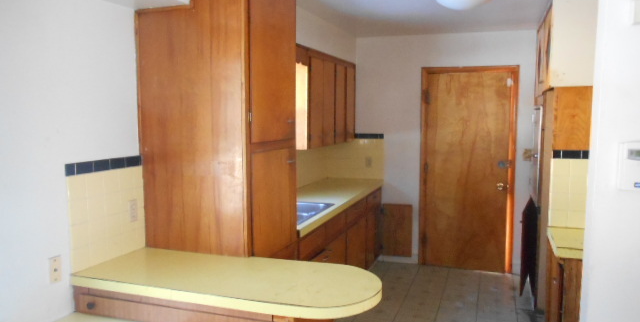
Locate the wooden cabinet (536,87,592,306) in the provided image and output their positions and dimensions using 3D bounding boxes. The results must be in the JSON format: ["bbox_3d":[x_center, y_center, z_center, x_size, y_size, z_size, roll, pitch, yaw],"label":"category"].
[{"bbox_3d":[1.868,0.384,3.325,0.585,1.740,0.775,2,6,20],"label":"wooden cabinet"}]

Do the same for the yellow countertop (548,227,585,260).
[{"bbox_3d":[1.636,0.474,2.735,0.575,0.043,0.505,2,6,20],"label":"yellow countertop"}]

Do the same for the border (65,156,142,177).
[{"bbox_3d":[-1.031,0.020,2.344,0.013,0.055,0.493,2,6,20],"label":"border"}]

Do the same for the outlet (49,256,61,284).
[{"bbox_3d":[-1.142,0.471,2.080,0.012,0.119,0.065,2,6,20],"label":"outlet"}]

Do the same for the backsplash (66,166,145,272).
[{"bbox_3d":[-1.029,0.269,2.372,0.013,0.448,0.491,2,6,20],"label":"backsplash"}]

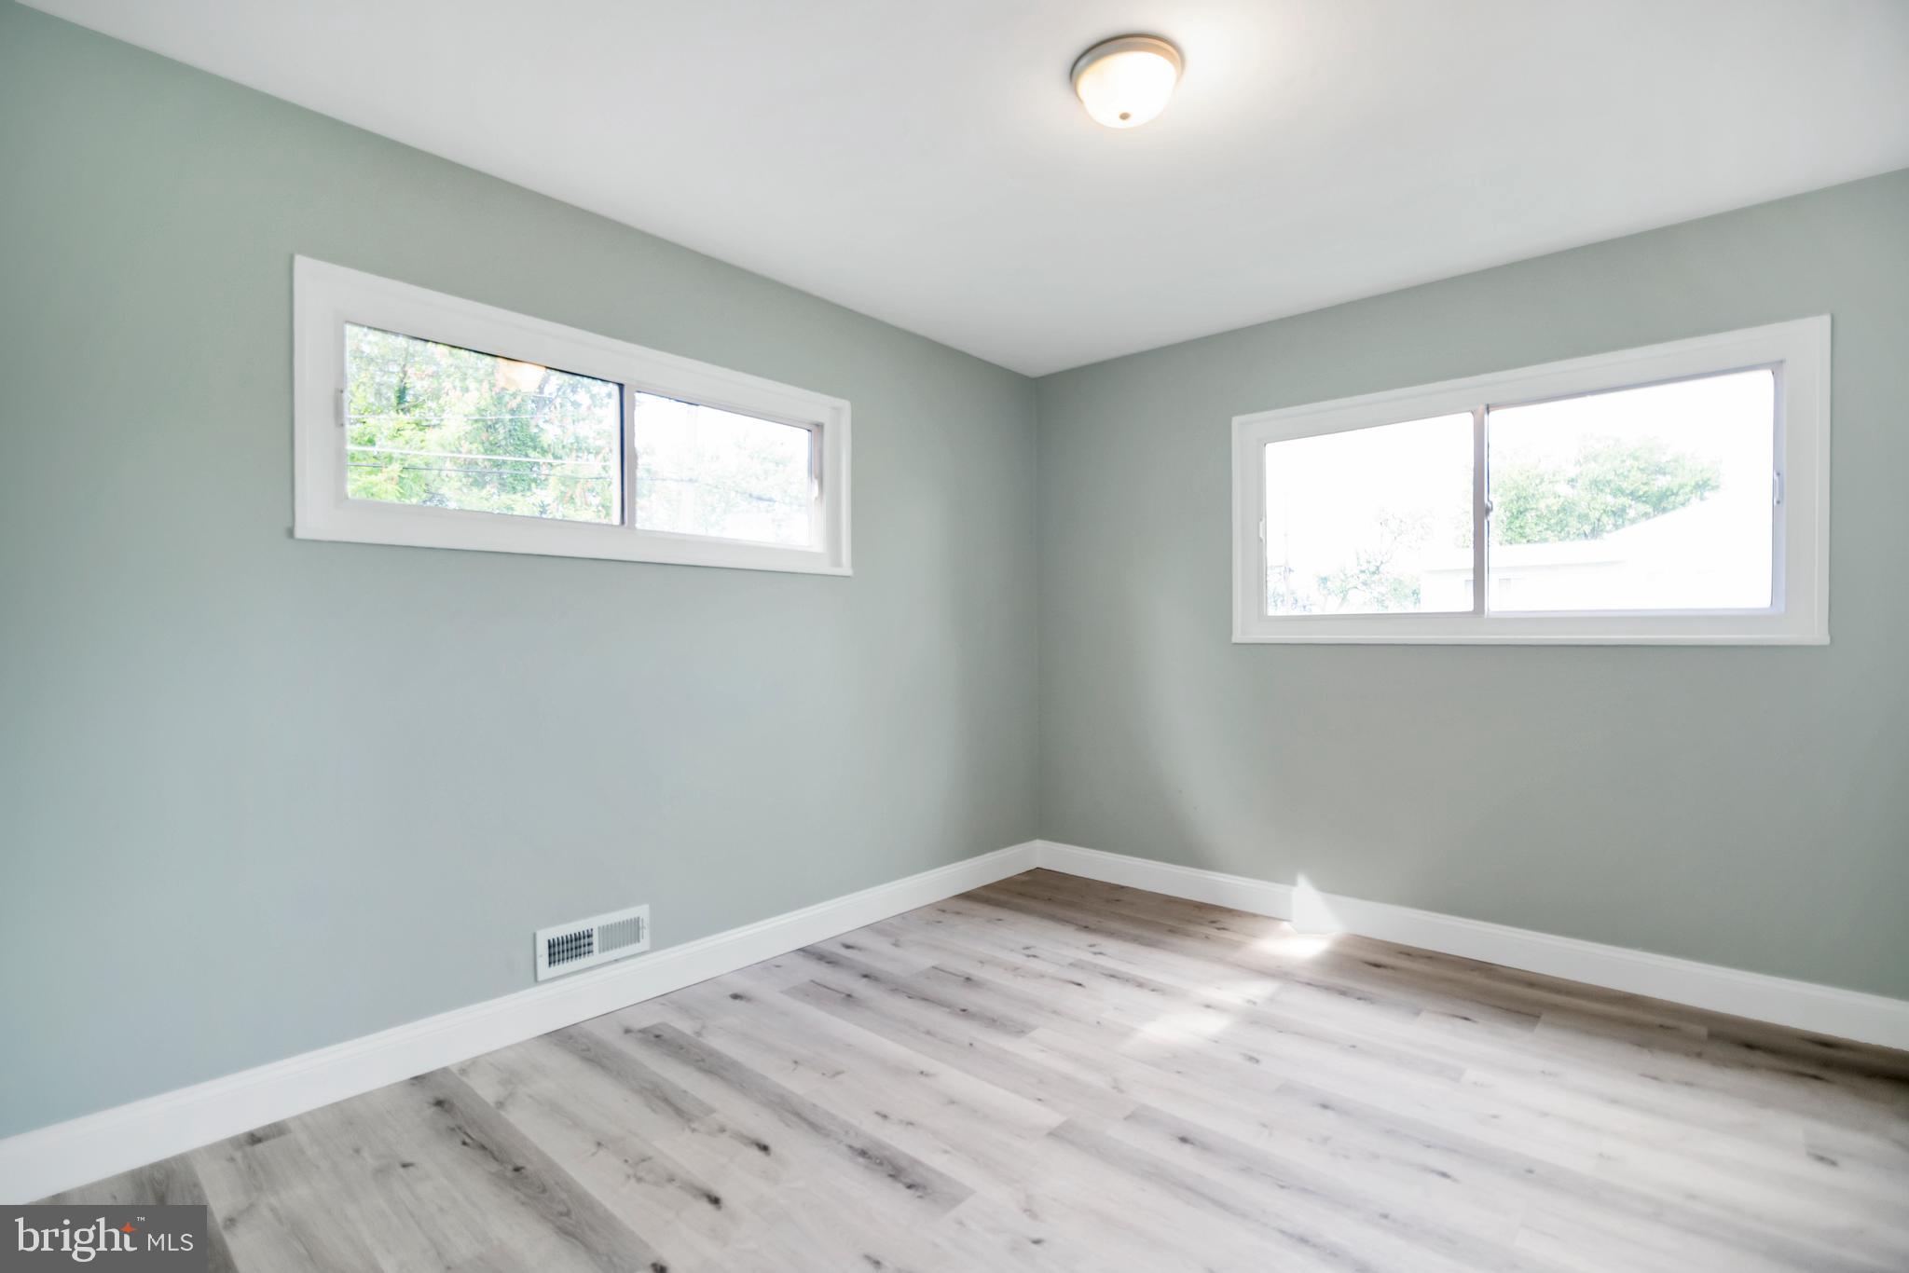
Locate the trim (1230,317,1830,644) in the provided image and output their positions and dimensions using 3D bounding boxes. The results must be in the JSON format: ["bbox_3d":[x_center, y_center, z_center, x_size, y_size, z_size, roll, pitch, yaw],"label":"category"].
[{"bbox_3d":[1.865,-0.451,3.033,1.765,0.952,0.080,0,0,40],"label":"trim"}]

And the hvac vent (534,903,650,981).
[{"bbox_3d":[-1.101,0.933,2.602,0.025,0.147,0.346,0,0,43],"label":"hvac vent"}]

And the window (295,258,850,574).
[{"bbox_3d":[-1.020,-0.582,2.713,0.090,0.684,1.753,0,0,43],"label":"window"}]

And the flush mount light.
[{"bbox_3d":[0.391,-1.229,1.935,0.258,0.108,0.258,0,0,0],"label":"flush mount light"}]

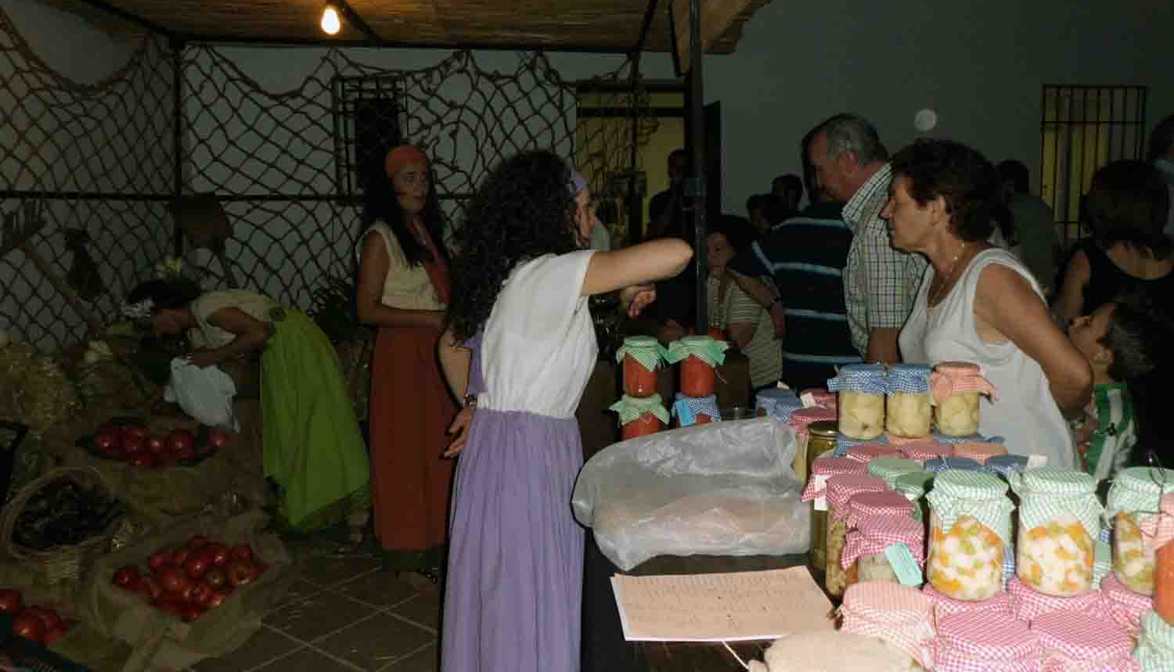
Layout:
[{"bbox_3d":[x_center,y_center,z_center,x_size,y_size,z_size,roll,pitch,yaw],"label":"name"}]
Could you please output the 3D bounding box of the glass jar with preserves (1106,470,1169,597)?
[{"bbox_3d":[0.631,0.216,0.977,0.097,0.130,0.096,0,7,0],"label":"glass jar with preserves"}]

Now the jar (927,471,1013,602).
[{"bbox_3d":[0.424,0.218,0.973,0.097,0.130,0.096,0,7,0],"label":"jar"}]

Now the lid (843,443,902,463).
[{"bbox_3d":[0.469,0.202,1.436,0.092,0.035,0.092,0,8,0],"label":"lid"}]

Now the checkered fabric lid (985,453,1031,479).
[{"bbox_3d":[0.661,0.214,1.386,0.073,0.045,0.073,0,8,0],"label":"checkered fabric lid"}]

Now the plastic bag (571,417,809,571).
[{"bbox_3d":[0.168,0.252,1.502,0.370,0.160,0.310,0,8,0],"label":"plastic bag"}]

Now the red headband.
[{"bbox_3d":[-0.669,-0.633,3.194,0.155,0.120,0.175,-5,8,-27],"label":"red headband"}]

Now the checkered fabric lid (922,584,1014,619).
[{"bbox_3d":[0.420,0.301,0.974,0.106,0.036,0.106,0,7,0],"label":"checkered fabric lid"}]

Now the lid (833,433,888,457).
[{"bbox_3d":[0.500,0.202,1.592,0.098,0.045,0.098,-1,7,0],"label":"lid"}]

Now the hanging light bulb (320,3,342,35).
[{"bbox_3d":[-0.914,-1.132,3.150,0.066,0.111,0.066,0,7,0],"label":"hanging light bulb"}]

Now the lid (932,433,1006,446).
[{"bbox_3d":[0.670,0.191,1.549,0.115,0.043,0.100,0,8,0],"label":"lid"}]

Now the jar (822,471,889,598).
[{"bbox_3d":[0.386,0.285,1.270,0.085,0.155,0.085,0,8,0],"label":"jar"}]

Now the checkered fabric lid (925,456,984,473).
[{"bbox_3d":[0.619,0.232,1.488,0.096,0.034,0.096,0,7,0],"label":"checkered fabric lid"}]

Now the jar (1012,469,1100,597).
[{"bbox_3d":[0.497,0.206,0.937,0.084,0.115,0.084,-1,7,0],"label":"jar"}]

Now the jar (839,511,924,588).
[{"bbox_3d":[0.389,0.317,1.146,0.093,0.150,0.093,-1,7,0],"label":"jar"}]

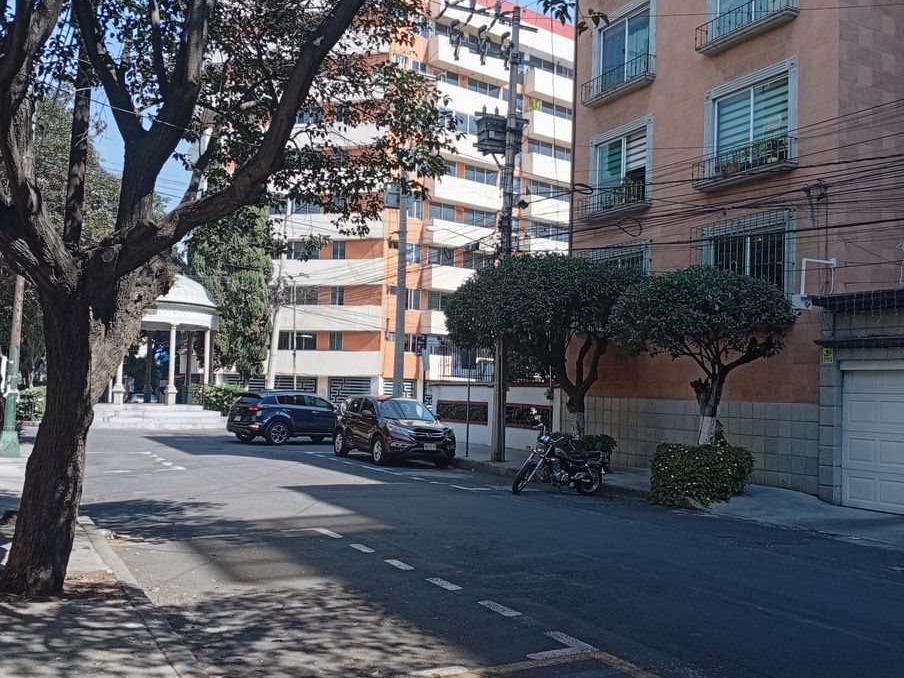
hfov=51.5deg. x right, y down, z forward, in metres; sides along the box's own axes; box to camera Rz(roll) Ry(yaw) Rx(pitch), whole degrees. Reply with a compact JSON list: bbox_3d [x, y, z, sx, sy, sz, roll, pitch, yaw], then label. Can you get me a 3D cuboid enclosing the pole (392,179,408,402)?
[{"bbox_3d":[-1.496,-0.927,27.676,0.280,8.070,0.280,3,-4,-27],"label":"pole"}]

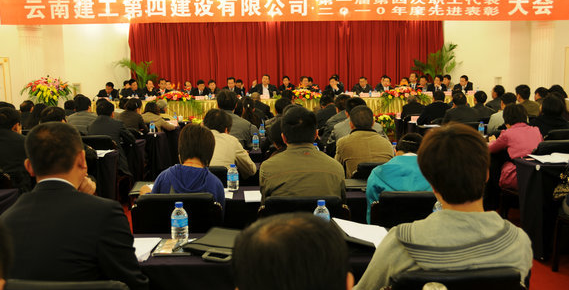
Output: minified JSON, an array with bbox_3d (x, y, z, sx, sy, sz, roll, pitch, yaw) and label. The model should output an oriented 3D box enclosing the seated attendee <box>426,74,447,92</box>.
[{"bbox_3d":[3.435,-0.951,13.769,0.520,1.200,0.650,0,7,10],"label":"seated attendee"}]

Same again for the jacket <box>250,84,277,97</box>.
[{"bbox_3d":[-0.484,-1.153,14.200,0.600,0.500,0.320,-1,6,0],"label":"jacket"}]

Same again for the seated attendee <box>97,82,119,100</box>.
[{"bbox_3d":[-3.740,-0.771,13.075,0.500,1.108,0.700,0,6,0],"label":"seated attendee"}]

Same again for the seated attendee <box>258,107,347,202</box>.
[{"bbox_3d":[0.098,0.438,3.358,0.480,1.300,0.750,-1,6,0],"label":"seated attendee"}]

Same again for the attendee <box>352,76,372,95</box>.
[{"bbox_3d":[1.808,-0.934,14.182,0.520,1.260,0.700,-1,6,0],"label":"attendee"}]

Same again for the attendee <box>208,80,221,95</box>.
[{"bbox_3d":[-1.663,-0.935,14.569,0.500,1.200,0.600,-1,7,0],"label":"attendee"}]

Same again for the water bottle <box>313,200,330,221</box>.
[{"bbox_3d":[0.155,0.304,2.540,0.066,0.157,0.066,0,6,0],"label":"water bottle"}]

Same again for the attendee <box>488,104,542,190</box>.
[{"bbox_3d":[1.959,0.235,5.564,0.500,1.200,0.750,-4,6,-28],"label":"attendee"}]

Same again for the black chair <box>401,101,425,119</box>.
[{"bbox_3d":[2.303,-0.470,10.909,0.480,0.650,0.420,-1,6,0],"label":"black chair"}]

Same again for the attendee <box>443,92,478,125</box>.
[{"bbox_3d":[2.274,-0.068,8.190,0.500,1.260,0.750,-2,6,-8],"label":"attendee"}]

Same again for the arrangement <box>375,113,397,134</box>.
[{"bbox_3d":[1.959,-0.400,12.000,0.500,0.480,0.450,-1,7,0],"label":"arrangement"}]

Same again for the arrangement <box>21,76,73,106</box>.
[{"bbox_3d":[-4.484,-0.970,11.600,0.900,0.620,0.720,0,6,0],"label":"arrangement"}]

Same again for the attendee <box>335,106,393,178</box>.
[{"bbox_3d":[0.600,0.318,4.620,0.500,1.220,0.700,-1,7,0],"label":"attendee"}]

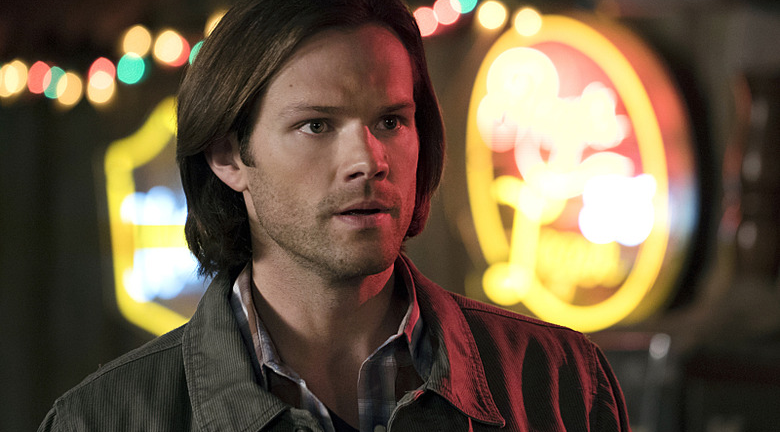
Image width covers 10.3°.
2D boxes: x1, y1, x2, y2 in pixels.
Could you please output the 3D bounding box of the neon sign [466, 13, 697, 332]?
[{"bbox_3d":[0.244,-0.055,5.500,0.090,0.410,0.360,-3,4,-44],"label":"neon sign"}]

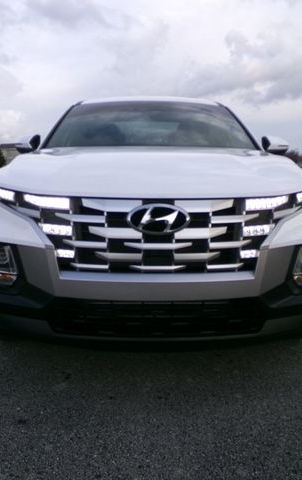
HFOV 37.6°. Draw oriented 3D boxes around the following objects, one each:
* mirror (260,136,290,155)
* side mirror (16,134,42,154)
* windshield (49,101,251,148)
[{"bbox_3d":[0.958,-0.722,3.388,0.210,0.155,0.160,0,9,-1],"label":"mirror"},{"bbox_3d":[-0.932,-0.724,3.347,0.210,0.155,0.160,0,9,-1],"label":"side mirror"},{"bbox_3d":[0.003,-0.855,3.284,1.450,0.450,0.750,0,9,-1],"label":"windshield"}]

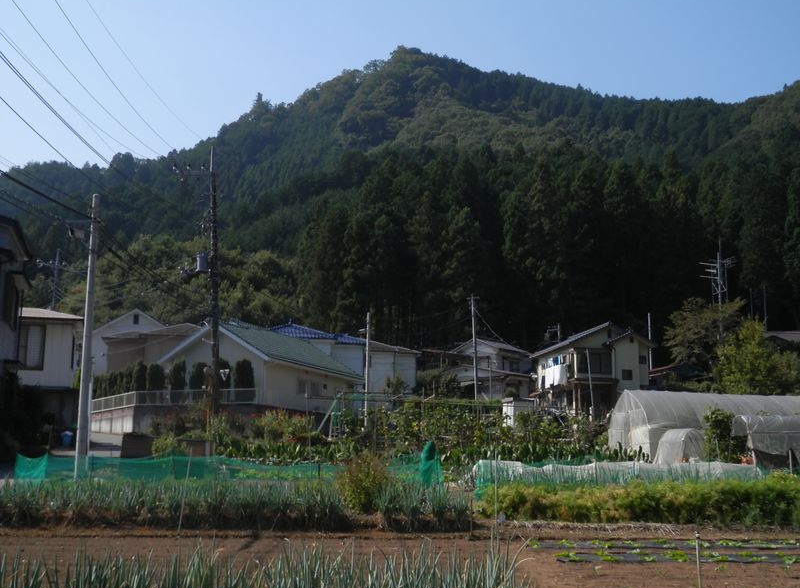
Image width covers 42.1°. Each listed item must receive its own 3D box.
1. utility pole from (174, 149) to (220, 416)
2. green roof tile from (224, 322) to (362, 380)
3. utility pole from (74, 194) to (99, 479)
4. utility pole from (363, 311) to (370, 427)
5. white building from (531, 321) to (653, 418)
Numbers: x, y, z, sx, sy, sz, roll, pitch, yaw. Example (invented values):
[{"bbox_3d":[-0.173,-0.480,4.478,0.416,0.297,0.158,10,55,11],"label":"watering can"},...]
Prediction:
[{"bbox_3d":[-8.977,-0.509,46.122,1.950,12.310,0.700,0,-9,2],"label":"utility pole"},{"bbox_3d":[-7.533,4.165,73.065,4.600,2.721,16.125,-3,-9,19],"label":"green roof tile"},{"bbox_3d":[-9.074,1.187,30.168,0.360,8.372,0.360,0,-9,0],"label":"utility pole"},{"bbox_3d":[-2.001,4.693,64.042,0.350,7.364,0.350,0,-9,0],"label":"utility pole"},{"bbox_3d":[13.492,6.260,82.464,10.468,7.440,8.000,3,-9,-18],"label":"white building"}]

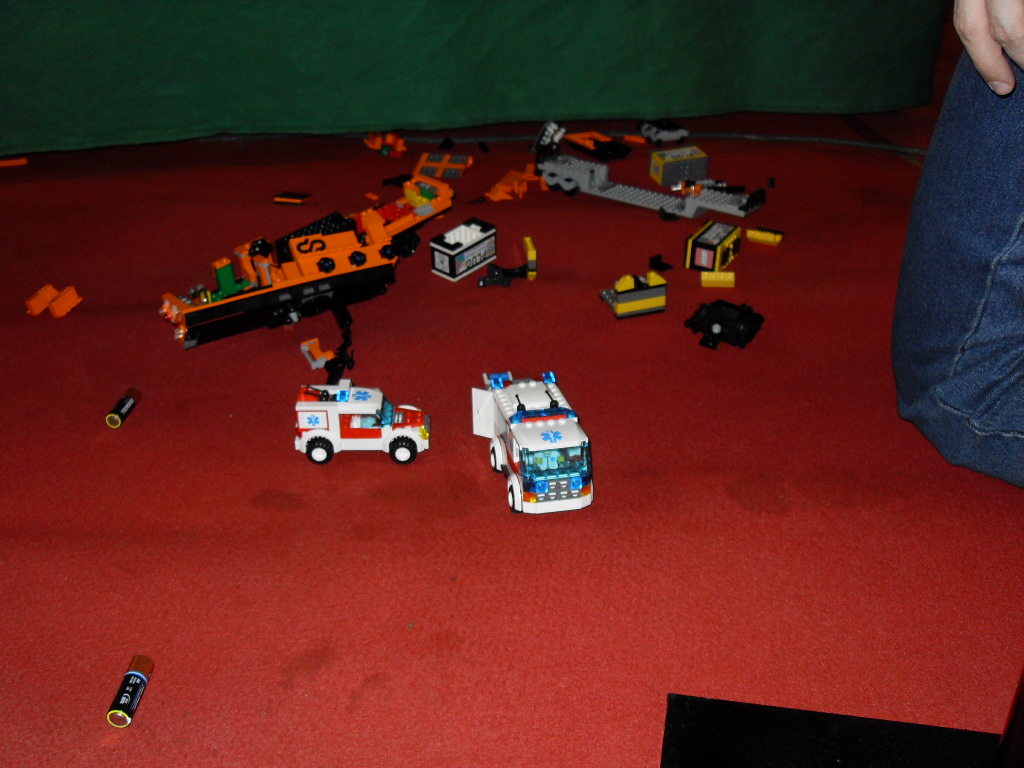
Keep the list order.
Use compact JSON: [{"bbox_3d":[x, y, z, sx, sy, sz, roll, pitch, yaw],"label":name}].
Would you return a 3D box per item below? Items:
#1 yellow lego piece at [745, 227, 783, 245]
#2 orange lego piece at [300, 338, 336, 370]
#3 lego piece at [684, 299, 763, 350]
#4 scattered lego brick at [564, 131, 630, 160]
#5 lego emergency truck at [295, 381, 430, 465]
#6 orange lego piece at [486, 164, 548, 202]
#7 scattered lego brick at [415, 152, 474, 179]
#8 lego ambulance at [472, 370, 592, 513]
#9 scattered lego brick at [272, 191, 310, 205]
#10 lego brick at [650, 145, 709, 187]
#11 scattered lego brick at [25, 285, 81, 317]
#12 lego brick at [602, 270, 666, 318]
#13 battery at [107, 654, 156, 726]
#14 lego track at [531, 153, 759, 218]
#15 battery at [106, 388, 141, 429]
[{"bbox_3d":[0.281,-0.164,1.215,0.032,0.010,0.016,15,34,24],"label":"yellow lego piece"},{"bbox_3d":[-0.173,-0.026,0.980,0.026,0.010,0.034,-12,33,-20],"label":"orange lego piece"},{"bbox_3d":[0.197,-0.056,1.022,0.060,0.018,0.050,19,36,28],"label":"lego piece"},{"bbox_3d":[0.114,-0.319,1.459,0.042,0.014,0.080,-27,40,-36],"label":"scattered lego brick"},{"bbox_3d":[-0.114,0.029,0.843,0.101,0.056,0.040,0,31,0],"label":"lego emergency truck"},{"bbox_3d":[0.004,-0.244,1.329,0.062,0.022,0.054,-11,33,-17],"label":"orange lego piece"},{"bbox_3d":[-0.089,-0.281,1.409,0.061,0.008,0.064,4,38,8],"label":"scattered lego brick"},{"bbox_3d":[0.017,0.041,0.818,0.063,0.062,0.109,-8,32,-13],"label":"lego ambulance"},{"bbox_3d":[-0.269,-0.224,1.328,0.035,0.007,0.019,6,32,10],"label":"scattered lego brick"},{"bbox_3d":[0.211,-0.274,1.377,0.062,0.032,0.035,-10,33,-16],"label":"lego brick"},{"bbox_3d":[-0.455,-0.082,1.089,0.044,0.014,0.043,8,32,14],"label":"scattered lego brick"},{"bbox_3d":[0.119,-0.095,1.076,0.049,0.039,0.046,-10,32,-15],"label":"lego brick"},{"bbox_3d":[-0.226,0.181,0.652,0.014,0.014,0.050,-1,28,-1],"label":"battery"},{"bbox_3d":[0.157,-0.225,1.297,0.268,0.032,0.050,19,33,29],"label":"lego track"},{"bbox_3d":[-0.320,0.019,0.901,0.014,0.014,0.050,1,31,2],"label":"battery"}]

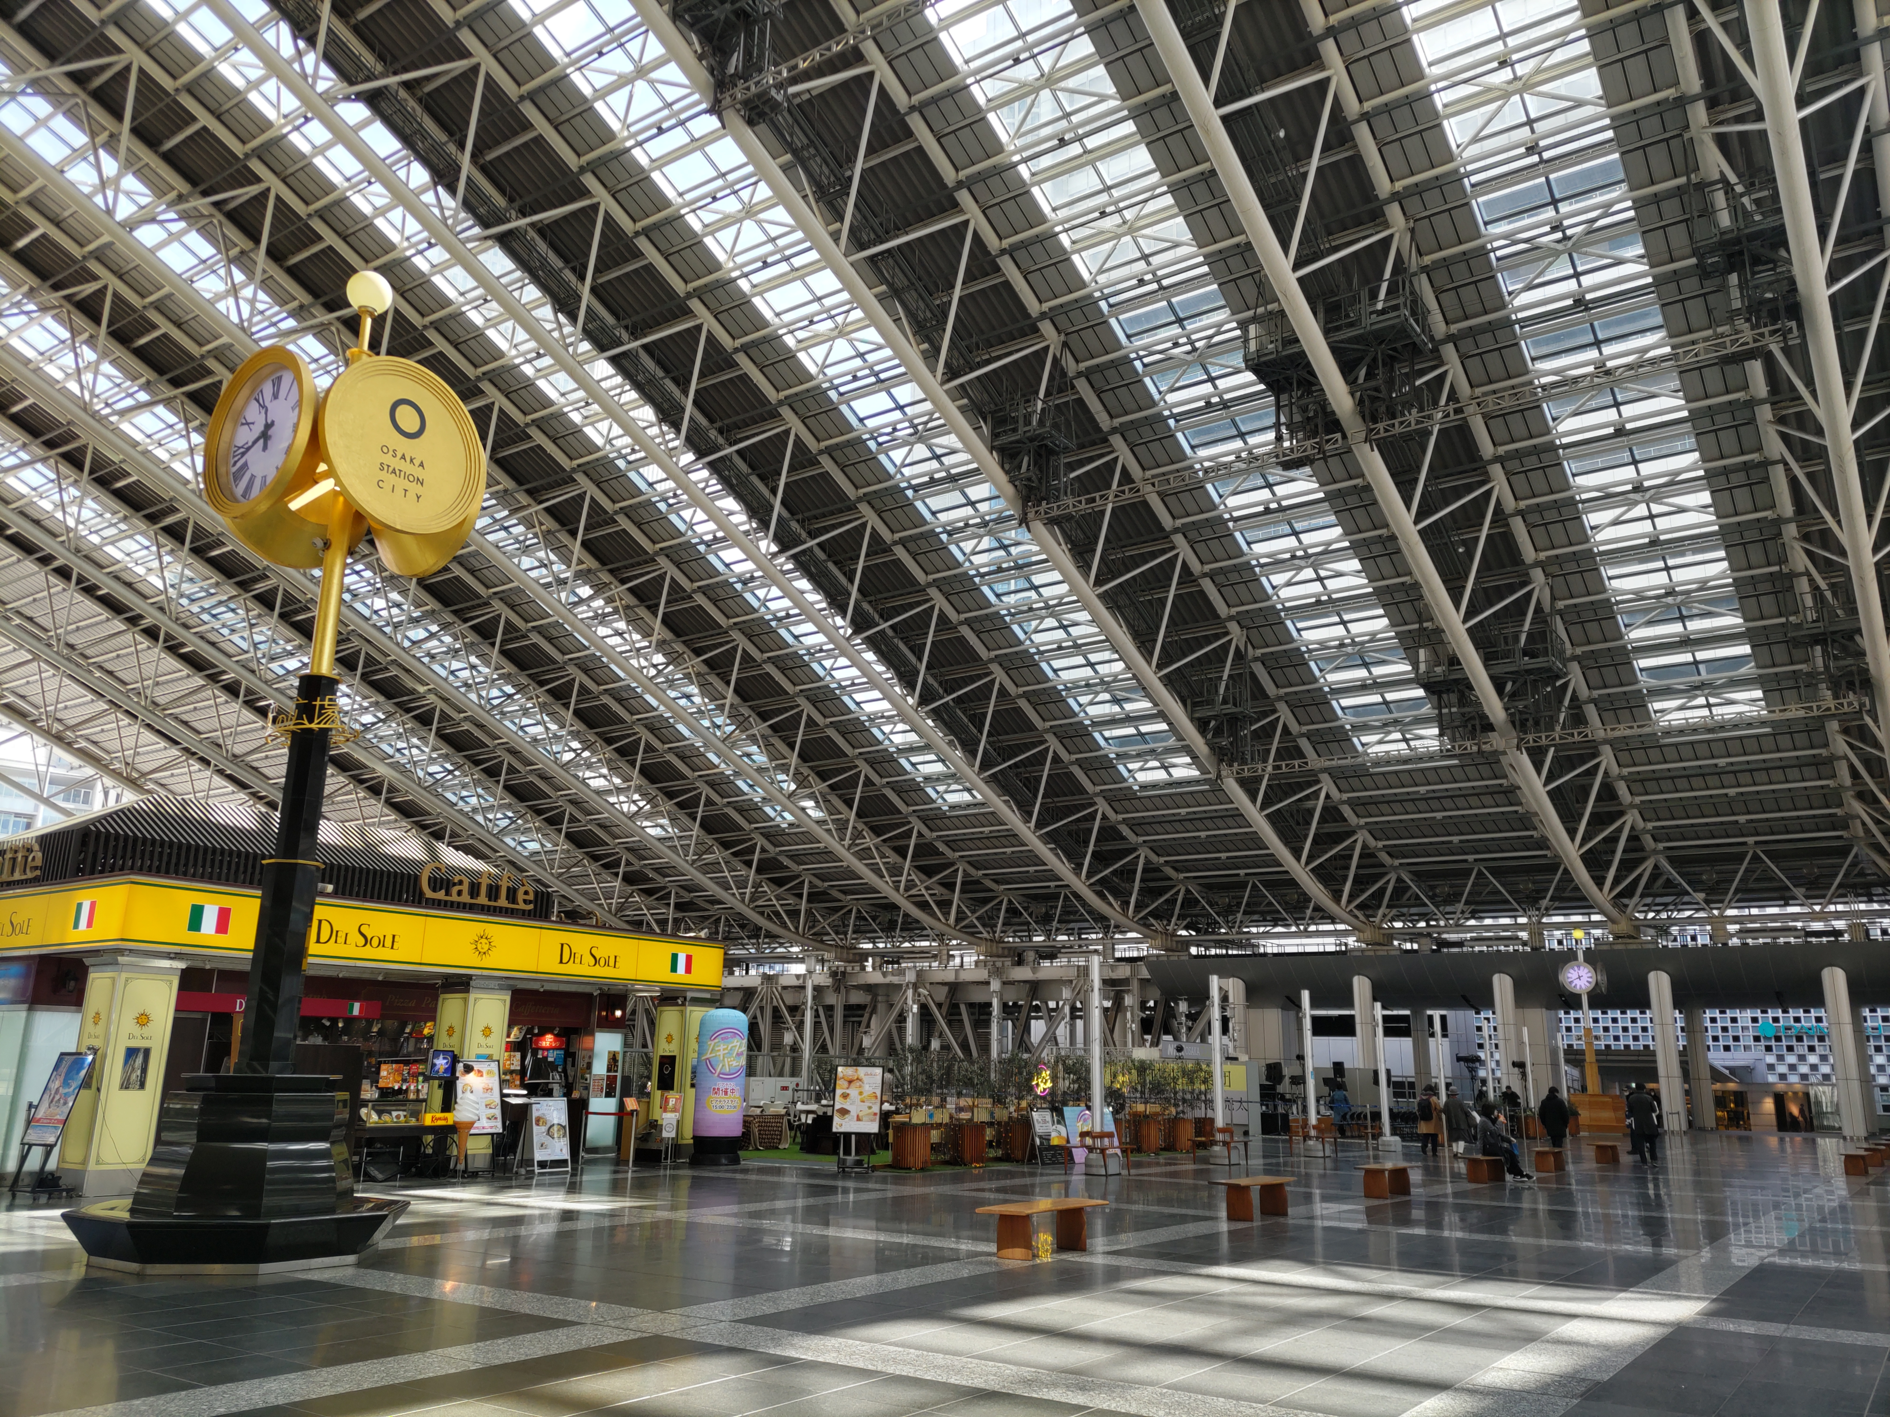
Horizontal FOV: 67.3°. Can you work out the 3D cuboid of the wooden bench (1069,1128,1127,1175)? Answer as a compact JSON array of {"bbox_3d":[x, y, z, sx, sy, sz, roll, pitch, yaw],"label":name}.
[{"bbox_3d":[2.590,7.509,23.931,0.950,0.692,0.950,-9,-18,34],"label":"wooden bench"}]

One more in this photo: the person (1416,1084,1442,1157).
[{"bbox_3d":[11.024,9.376,32.359,0.500,1.560,0.420,-11,-19,39],"label":"person"}]

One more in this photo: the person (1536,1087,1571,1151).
[{"bbox_3d":[13.196,9.051,30.807,0.560,1.611,0.360,-7,-17,30],"label":"person"}]

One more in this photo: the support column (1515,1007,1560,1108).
[{"bbox_3d":[26.988,16.400,64.928,2.000,5.103,2.200,-9,-18,34],"label":"support column"}]

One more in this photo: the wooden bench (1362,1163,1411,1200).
[{"bbox_3d":[6.508,6.917,20.758,0.500,0.410,1.550,-9,-18,34],"label":"wooden bench"}]

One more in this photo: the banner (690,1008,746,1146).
[{"bbox_3d":[-3.993,6.679,25.179,0.890,2.614,0.890,7,-16,-21],"label":"banner"}]

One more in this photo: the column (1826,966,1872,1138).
[{"bbox_3d":[34.132,13.088,53.918,0.900,6.290,0.900,-9,-18,34],"label":"column"}]

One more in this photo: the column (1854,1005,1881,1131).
[{"bbox_3d":[35.229,13.926,54.645,0.740,4.860,0.740,-9,-18,34],"label":"column"}]

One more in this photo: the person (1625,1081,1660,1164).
[{"bbox_3d":[14.726,8.760,29.929,0.580,1.680,0.400,-6,-16,25],"label":"person"}]

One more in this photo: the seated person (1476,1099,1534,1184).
[{"bbox_3d":[9.670,7.450,24.463,0.880,1.280,0.580,-9,-18,34],"label":"seated person"}]

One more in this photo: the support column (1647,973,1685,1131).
[{"bbox_3d":[26.184,12.466,51.469,0.740,5.740,0.740,-9,-18,34],"label":"support column"}]

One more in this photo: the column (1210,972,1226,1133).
[{"bbox_3d":[5.420,6.978,28.162,0.165,3.304,0.165,-9,-18,34],"label":"column"}]

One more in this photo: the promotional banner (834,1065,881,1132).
[{"bbox_3d":[-1.432,6.493,23.529,0.790,1.081,0.100,1,-15,2],"label":"promotional banner"}]

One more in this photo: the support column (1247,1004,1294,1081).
[{"bbox_3d":[15.133,16.330,65.473,1.700,4.840,1.700,-9,-18,34],"label":"support column"}]

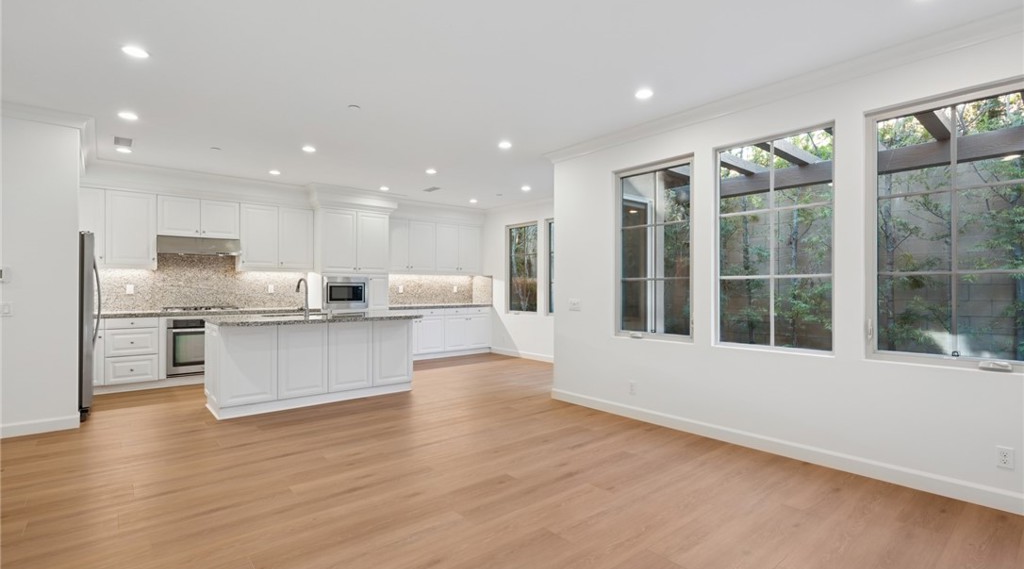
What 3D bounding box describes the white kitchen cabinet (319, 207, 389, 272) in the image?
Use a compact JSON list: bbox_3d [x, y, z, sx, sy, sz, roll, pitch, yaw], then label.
[{"bbox_3d":[-2.614,-0.637,7.291,1.050,0.940,0.640,1,-1,-40],"label":"white kitchen cabinet"}]

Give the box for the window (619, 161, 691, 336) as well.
[{"bbox_3d":[1.287,-0.299,4.175,0.090,1.600,0.820,0,-1,-41],"label":"window"}]

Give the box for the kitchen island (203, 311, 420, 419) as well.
[{"bbox_3d":[-2.192,0.815,5.176,2.080,0.905,0.900,0,-1,-39],"label":"kitchen island"}]

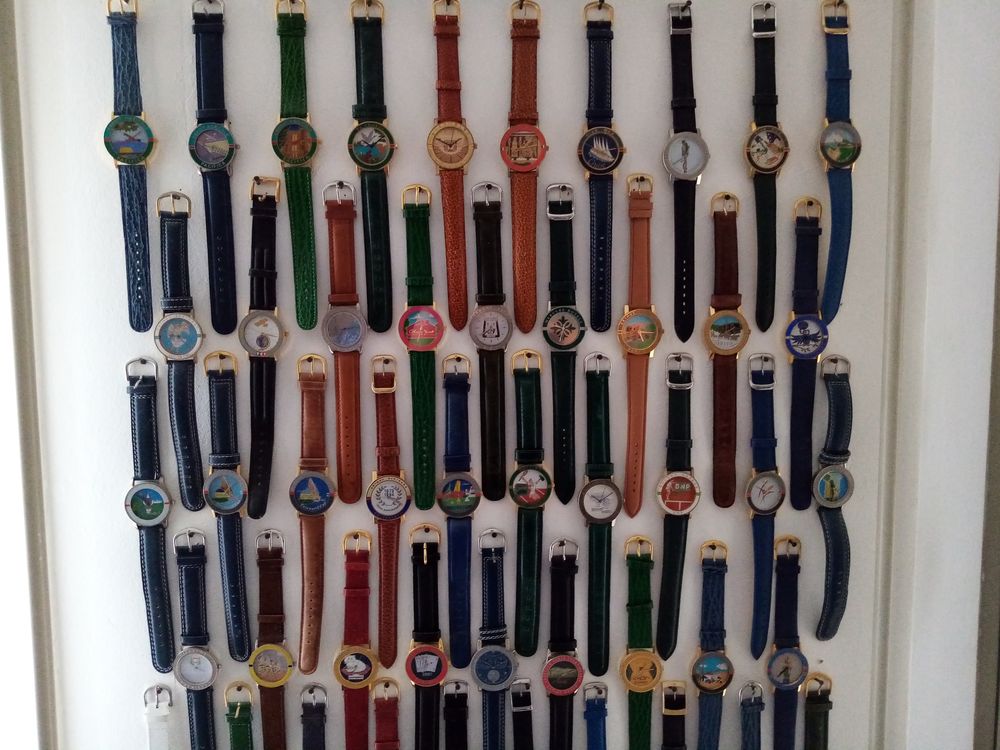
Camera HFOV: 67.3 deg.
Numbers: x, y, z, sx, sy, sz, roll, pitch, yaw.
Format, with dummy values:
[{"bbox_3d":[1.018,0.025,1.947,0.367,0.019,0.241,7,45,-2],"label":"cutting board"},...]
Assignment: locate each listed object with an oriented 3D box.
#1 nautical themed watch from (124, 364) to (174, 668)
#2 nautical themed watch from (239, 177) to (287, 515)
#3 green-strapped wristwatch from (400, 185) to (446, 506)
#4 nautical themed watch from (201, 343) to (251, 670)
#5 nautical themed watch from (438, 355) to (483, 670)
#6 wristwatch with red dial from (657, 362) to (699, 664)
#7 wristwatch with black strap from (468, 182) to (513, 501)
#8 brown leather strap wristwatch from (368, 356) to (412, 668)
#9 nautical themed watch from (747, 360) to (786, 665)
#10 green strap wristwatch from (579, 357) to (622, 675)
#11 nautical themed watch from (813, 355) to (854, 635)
[{"bbox_3d":[-0.261,0.105,0.562,0.035,0.241,0.014,-2,5,-3],"label":"nautical themed watch"},{"bbox_3d":[-0.174,-0.017,0.551,0.035,0.251,0.013,2,5,-2],"label":"nautical themed watch"},{"bbox_3d":[-0.056,-0.019,0.555,0.034,0.240,0.013,-1,5,-2],"label":"green-strapped wristwatch"},{"bbox_3d":[-0.203,0.100,0.559,0.033,0.234,0.013,-1,5,-2],"label":"nautical themed watch"},{"bbox_3d":[-0.030,0.105,0.566,0.033,0.240,0.013,0,5,-2],"label":"nautical themed watch"},{"bbox_3d":[0.135,0.100,0.578,0.036,0.239,0.014,1,4,-2],"label":"wristwatch with red dial"},{"bbox_3d":[-0.006,-0.025,0.563,0.033,0.239,0.013,-1,5,-3],"label":"wristwatch with black strap"},{"bbox_3d":[-0.083,0.105,0.564,0.033,0.237,0.013,0,5,-2],"label":"brown leather strap wristwatch"},{"bbox_3d":[0.207,0.102,0.584,0.034,0.241,0.014,-2,5,-11],"label":"nautical themed watch"},{"bbox_3d":[0.077,0.108,0.570,0.035,0.250,0.013,-1,5,-2],"label":"green strap wristwatch"},{"bbox_3d":[0.261,0.096,0.583,0.034,0.226,0.020,-1,5,-3],"label":"nautical themed watch"}]

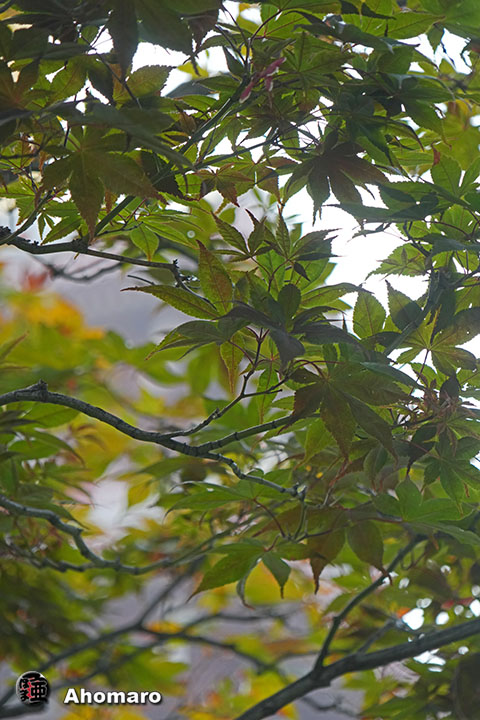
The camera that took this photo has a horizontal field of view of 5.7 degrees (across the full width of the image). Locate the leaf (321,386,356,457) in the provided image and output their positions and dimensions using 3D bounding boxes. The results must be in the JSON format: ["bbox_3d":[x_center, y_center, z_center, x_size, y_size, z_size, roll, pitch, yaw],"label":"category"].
[{"bbox_3d":[0.061,0.039,2.980,0.019,0.046,0.013,-13,0,0],"label":"leaf"}]

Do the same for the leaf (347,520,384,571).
[{"bbox_3d":[0.074,0.109,2.800,0.023,0.032,0.010,0,-8,0],"label":"leaf"}]

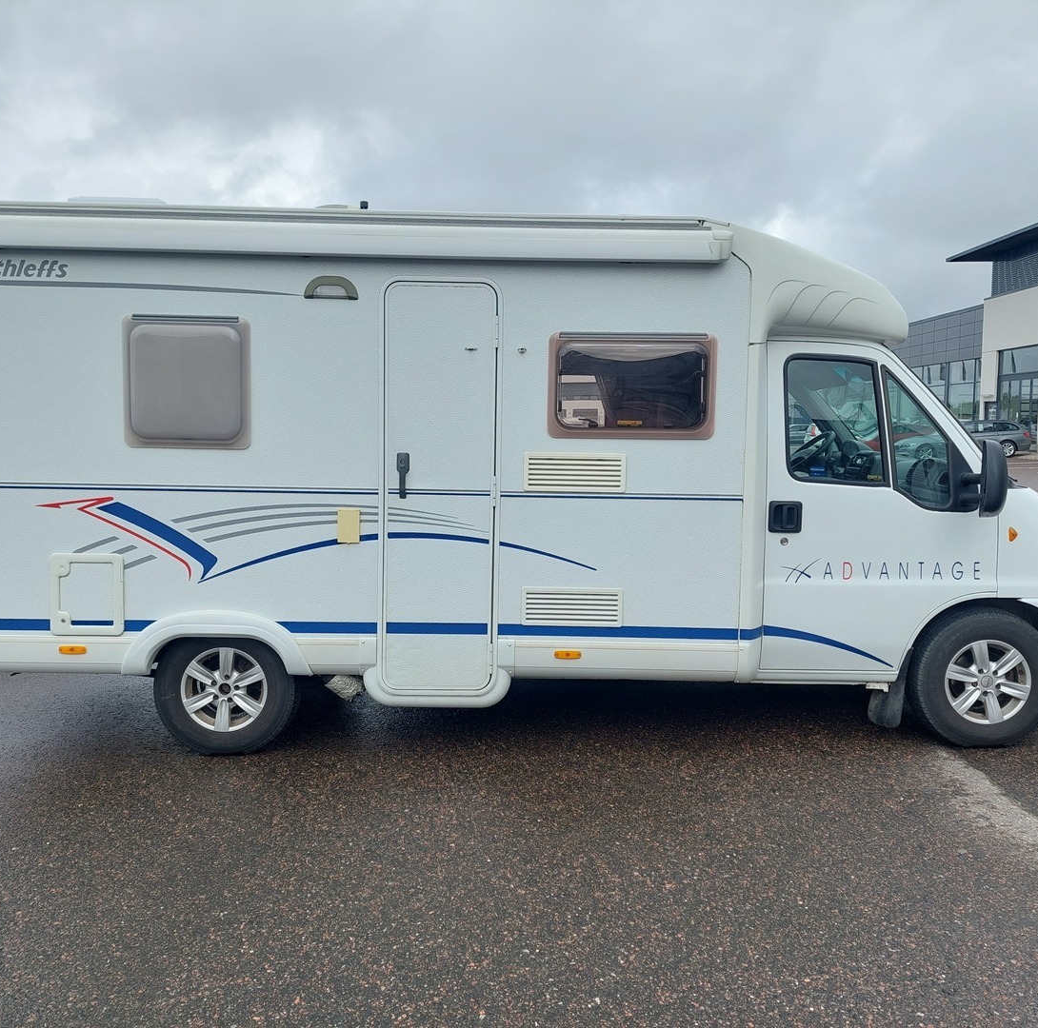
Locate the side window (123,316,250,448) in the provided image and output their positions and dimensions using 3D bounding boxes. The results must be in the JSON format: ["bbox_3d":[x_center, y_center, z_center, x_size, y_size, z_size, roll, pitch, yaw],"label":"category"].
[{"bbox_3d":[-1.529,-0.602,4.555,0.584,0.607,0.060,1,6,-1],"label":"side window"}]

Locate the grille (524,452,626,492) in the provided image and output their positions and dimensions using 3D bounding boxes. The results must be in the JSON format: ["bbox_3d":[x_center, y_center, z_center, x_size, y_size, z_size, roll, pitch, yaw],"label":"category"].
[{"bbox_3d":[0.263,-0.191,4.627,0.476,0.188,0.035,1,6,-1],"label":"grille"}]

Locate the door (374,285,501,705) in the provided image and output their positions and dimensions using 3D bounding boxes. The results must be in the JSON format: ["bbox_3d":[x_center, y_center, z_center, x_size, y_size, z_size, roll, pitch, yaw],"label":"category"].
[{"bbox_3d":[-0.367,-0.106,4.644,0.577,1.966,0.070,1,6,-1],"label":"door"}]

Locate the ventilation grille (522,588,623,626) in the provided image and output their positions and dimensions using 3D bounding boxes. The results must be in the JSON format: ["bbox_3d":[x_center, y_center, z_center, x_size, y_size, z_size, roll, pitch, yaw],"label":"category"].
[{"bbox_3d":[0.253,0.445,4.693,0.475,0.186,0.035,1,6,-1],"label":"ventilation grille"}]

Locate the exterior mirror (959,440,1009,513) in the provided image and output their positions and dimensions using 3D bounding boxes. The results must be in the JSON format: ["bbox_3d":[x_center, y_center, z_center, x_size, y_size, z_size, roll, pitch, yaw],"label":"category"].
[{"bbox_3d":[2.161,-0.170,4.618,0.160,0.350,0.300,2,6,9],"label":"exterior mirror"}]

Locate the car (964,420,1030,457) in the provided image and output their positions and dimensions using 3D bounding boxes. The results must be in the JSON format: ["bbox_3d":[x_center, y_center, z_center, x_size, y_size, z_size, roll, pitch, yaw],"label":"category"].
[{"bbox_3d":[16.550,-2.800,37.200,4.900,1.460,1.860,0,6,-3],"label":"car"}]

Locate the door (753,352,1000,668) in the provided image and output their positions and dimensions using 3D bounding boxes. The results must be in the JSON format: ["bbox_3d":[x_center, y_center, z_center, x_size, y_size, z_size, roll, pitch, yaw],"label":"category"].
[{"bbox_3d":[1.750,-0.040,4.897,1.130,1.620,0.200,1,6,-1],"label":"door"}]

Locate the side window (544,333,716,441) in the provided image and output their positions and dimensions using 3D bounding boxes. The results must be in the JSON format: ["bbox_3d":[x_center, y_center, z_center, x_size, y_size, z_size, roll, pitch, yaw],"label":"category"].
[{"bbox_3d":[0.524,-0.589,4.586,0.776,0.488,0.060,1,6,-1],"label":"side window"}]

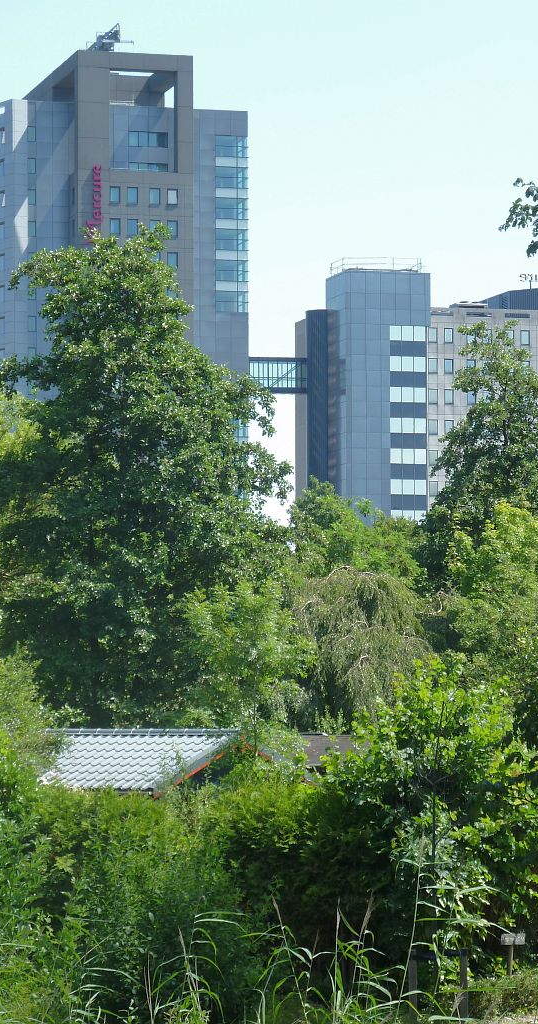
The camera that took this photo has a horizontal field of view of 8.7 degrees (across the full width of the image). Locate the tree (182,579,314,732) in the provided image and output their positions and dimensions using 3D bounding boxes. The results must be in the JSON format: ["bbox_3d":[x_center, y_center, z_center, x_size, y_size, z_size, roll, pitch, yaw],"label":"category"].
[{"bbox_3d":[-0.335,3.355,55.901,2.060,4.600,2.100,0,-3,0],"label":"tree"}]

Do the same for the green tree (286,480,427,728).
[{"bbox_3d":[1.903,2.913,75.953,3.000,7.200,3.200,0,-3,0],"label":"green tree"}]

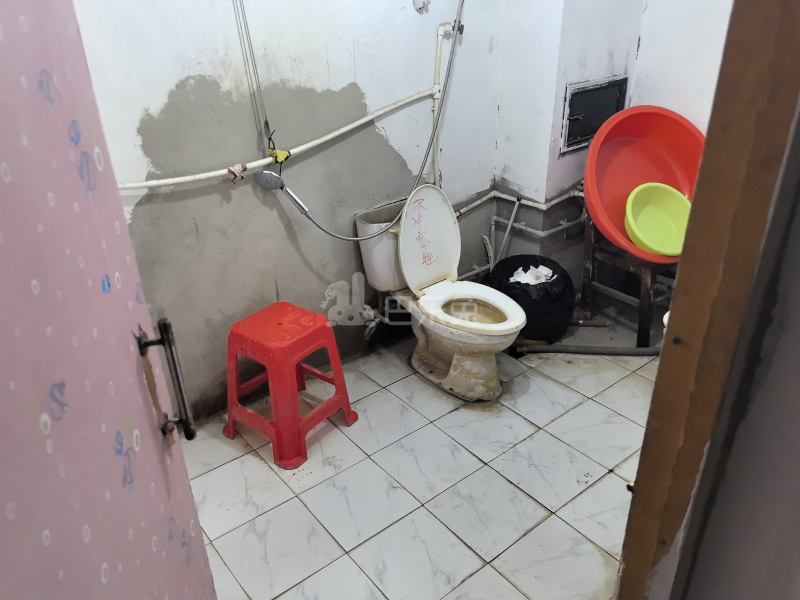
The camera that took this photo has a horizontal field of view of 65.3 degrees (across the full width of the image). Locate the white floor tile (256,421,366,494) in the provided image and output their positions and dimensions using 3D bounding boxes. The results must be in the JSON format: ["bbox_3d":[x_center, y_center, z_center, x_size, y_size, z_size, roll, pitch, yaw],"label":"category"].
[{"bbox_3d":[-0.321,0.565,2.281,0.300,0.010,0.300,-21,33,-33],"label":"white floor tile"}]

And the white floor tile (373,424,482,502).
[{"bbox_3d":[0.099,0.580,2.237,0.300,0.010,0.300,-21,33,-33],"label":"white floor tile"}]

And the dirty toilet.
[{"bbox_3d":[0.219,-0.044,2.542,0.420,0.815,0.710,-23,34,-35],"label":"dirty toilet"}]

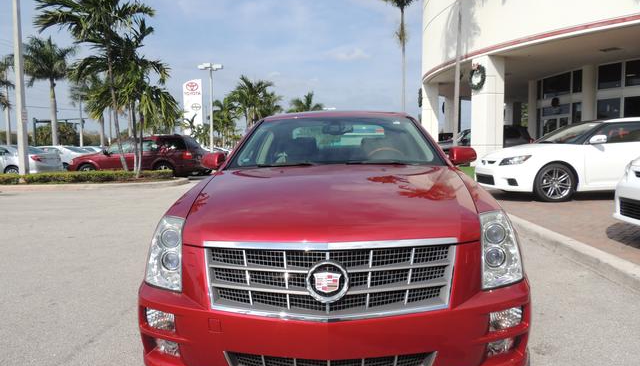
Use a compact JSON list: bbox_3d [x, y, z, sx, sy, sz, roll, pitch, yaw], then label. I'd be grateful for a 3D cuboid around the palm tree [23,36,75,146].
[{"bbox_3d":[-23.008,-7.006,38.400,4.300,11.280,4.300,0,4,4],"label":"palm tree"}]

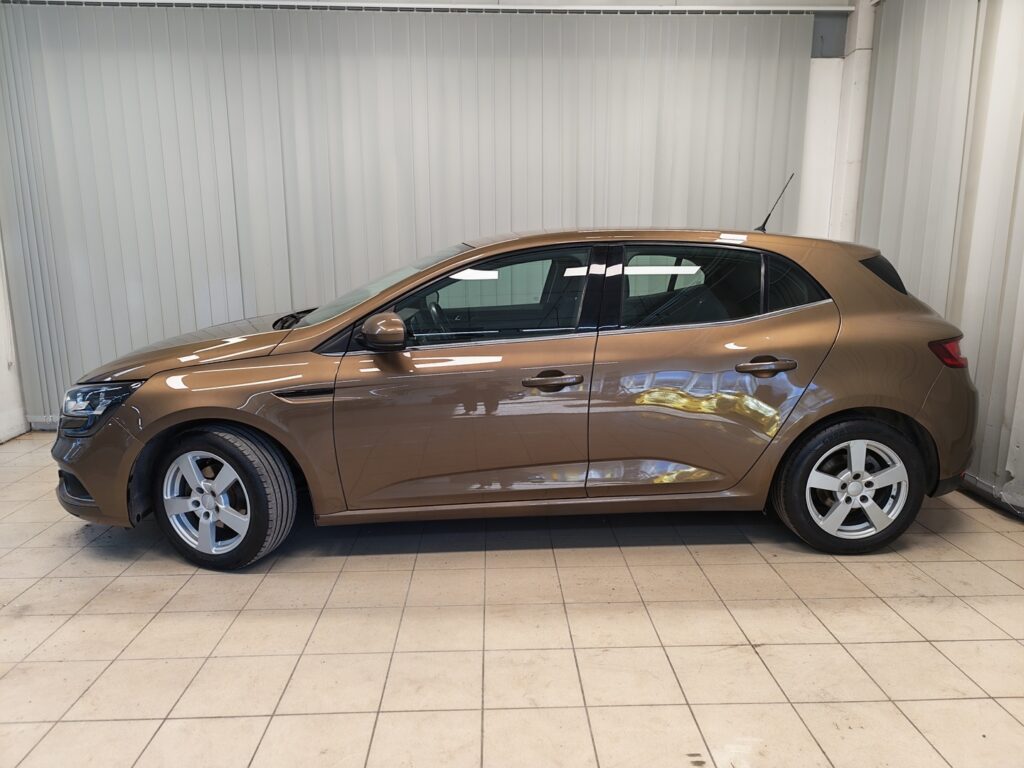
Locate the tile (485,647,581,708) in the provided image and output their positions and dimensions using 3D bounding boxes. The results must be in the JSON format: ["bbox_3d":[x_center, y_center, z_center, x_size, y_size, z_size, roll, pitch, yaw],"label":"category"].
[{"bbox_3d":[0.061,0.912,2.101,0.297,0.010,0.297,-1,11,-2],"label":"tile"}]

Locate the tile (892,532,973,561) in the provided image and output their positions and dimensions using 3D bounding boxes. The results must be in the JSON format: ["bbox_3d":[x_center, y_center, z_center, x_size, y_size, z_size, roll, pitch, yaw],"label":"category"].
[{"bbox_3d":[1.833,0.728,3.030,0.298,0.010,0.298,-1,11,-2],"label":"tile"}]

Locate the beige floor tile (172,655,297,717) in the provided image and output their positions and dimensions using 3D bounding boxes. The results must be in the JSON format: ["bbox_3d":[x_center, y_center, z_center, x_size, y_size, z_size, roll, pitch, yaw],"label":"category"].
[{"bbox_3d":[-0.837,0.926,2.085,0.298,0.010,0.298,-1,11,-2],"label":"beige floor tile"}]

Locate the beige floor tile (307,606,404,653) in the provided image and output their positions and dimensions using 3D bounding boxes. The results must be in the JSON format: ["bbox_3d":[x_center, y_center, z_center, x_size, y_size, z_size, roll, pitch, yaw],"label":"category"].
[{"bbox_3d":[-0.547,0.869,2.388,0.298,0.012,0.298,-1,11,-2],"label":"beige floor tile"}]

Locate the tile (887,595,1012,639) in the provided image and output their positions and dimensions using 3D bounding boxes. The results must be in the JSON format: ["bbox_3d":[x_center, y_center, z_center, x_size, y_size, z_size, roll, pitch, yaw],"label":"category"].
[{"bbox_3d":[1.552,0.846,2.449,0.298,0.012,0.298,-1,11,-2],"label":"tile"}]

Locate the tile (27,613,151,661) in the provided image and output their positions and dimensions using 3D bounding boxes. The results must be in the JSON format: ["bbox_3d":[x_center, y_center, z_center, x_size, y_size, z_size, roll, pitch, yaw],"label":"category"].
[{"bbox_3d":[-1.446,0.878,2.362,0.298,0.012,0.298,-1,11,-2],"label":"tile"}]

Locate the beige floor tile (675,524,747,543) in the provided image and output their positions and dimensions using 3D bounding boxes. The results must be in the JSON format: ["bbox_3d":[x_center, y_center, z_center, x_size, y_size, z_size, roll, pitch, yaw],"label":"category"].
[{"bbox_3d":[0.927,0.695,3.218,0.298,0.010,0.298,-1,11,-2],"label":"beige floor tile"}]

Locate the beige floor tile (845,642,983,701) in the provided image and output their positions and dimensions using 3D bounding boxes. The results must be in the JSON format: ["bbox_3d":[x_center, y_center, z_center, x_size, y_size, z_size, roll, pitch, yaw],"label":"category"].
[{"bbox_3d":[1.264,0.903,2.146,0.298,0.010,0.298,-1,10,-1],"label":"beige floor tile"}]

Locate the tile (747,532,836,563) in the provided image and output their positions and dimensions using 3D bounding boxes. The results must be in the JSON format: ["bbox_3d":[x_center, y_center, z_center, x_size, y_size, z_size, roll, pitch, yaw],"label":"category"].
[{"bbox_3d":[1.239,0.739,3.033,0.298,0.010,0.298,-1,10,-1],"label":"tile"}]

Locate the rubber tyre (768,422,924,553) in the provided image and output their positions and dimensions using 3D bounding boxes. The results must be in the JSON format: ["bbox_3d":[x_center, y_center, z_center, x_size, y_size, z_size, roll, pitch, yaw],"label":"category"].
[{"bbox_3d":[1.450,0.419,2.981,0.632,0.626,0.210,-1,11,-2],"label":"rubber tyre"}]

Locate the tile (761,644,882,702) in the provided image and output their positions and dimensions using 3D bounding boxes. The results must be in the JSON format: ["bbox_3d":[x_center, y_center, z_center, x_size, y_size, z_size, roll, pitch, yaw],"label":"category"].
[{"bbox_3d":[0.962,0.907,2.136,0.298,0.012,0.298,-1,11,-2],"label":"tile"}]

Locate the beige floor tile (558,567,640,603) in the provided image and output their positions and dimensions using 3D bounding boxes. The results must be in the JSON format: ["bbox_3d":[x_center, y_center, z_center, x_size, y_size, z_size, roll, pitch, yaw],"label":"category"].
[{"bbox_3d":[0.342,0.799,2.697,0.297,0.010,0.297,-1,11,-2],"label":"beige floor tile"}]

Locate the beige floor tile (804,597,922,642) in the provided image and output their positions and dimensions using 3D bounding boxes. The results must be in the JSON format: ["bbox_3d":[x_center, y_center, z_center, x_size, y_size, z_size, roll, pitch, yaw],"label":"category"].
[{"bbox_3d":[1.256,0.849,2.442,0.298,0.010,0.298,-1,10,-1],"label":"beige floor tile"}]

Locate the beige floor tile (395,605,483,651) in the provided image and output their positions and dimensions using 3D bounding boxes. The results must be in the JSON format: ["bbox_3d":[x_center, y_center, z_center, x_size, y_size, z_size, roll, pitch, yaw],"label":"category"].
[{"bbox_3d":[-0.247,0.861,2.386,0.297,0.010,0.297,-1,11,-2],"label":"beige floor tile"}]

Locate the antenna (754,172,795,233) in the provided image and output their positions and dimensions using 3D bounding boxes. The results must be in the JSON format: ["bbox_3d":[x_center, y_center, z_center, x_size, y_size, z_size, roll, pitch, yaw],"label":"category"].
[{"bbox_3d":[1.356,-0.936,3.517,0.191,0.297,0.035,-1,10,-2],"label":"antenna"}]

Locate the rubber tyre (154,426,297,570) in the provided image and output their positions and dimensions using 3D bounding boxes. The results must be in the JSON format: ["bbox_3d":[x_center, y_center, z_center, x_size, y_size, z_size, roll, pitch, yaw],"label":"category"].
[{"bbox_3d":[-1.218,0.468,2.874,0.632,0.630,0.212,3,11,19],"label":"rubber tyre"}]

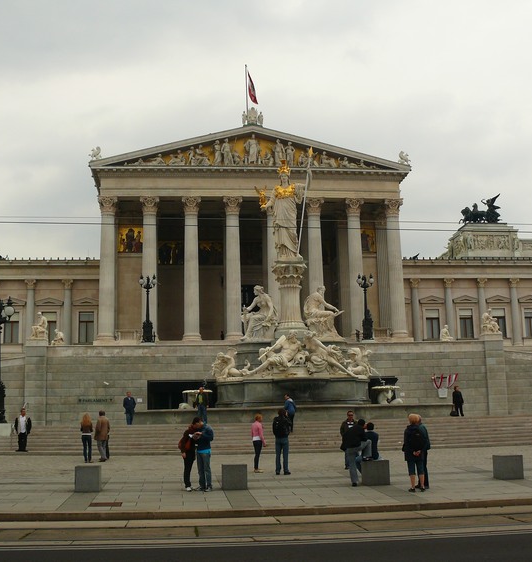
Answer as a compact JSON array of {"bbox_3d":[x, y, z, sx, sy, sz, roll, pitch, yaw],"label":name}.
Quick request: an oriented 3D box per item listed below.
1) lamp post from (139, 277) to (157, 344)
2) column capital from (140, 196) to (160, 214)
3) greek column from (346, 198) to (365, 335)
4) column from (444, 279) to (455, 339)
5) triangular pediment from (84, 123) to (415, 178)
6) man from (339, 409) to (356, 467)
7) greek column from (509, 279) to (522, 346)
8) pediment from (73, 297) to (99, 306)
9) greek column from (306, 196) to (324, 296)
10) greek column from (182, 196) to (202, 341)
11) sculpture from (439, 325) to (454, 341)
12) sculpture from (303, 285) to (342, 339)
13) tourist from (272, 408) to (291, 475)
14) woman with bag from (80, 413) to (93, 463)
[{"bbox_3d":[-9.501,2.212,61.349,1.400,5.617,1.400,0,-10,-6],"label":"lamp post"},{"bbox_3d":[-10.474,-6.820,68.422,1.620,1.645,1.620,0,-9,-6],"label":"column capital"},{"bbox_3d":[8.373,-1.251,69.511,1.620,13.019,1.620,0,-9,-6],"label":"greek column"},{"bbox_3d":[17.369,2.994,71.134,0.950,6.500,0.950,0,-10,-6],"label":"column"},{"bbox_3d":[-1.098,-10.612,61.646,25.800,3.900,2.500,0,-10,-6],"label":"triangular pediment"},{"bbox_3d":[2.498,4.814,22.956,0.560,1.740,0.400,1,-10,-10],"label":"man"},{"bbox_3d":[23.815,2.959,71.928,0.950,6.500,0.950,0,-10,-6],"label":"greek column"},{"bbox_3d":[-16.051,1.724,67.884,2.417,0.950,0.450,0,-10,-6],"label":"pediment"},{"bbox_3d":[4.536,-1.206,68.276,1.600,13.142,1.600,0,-10,-5],"label":"greek column"},{"bbox_3d":[-5.821,-0.952,59.637,1.550,11.512,1.550,0,-10,-6],"label":"greek column"},{"bbox_3d":[15.606,4.513,65.352,1.200,1.500,0.950,-2,-10,3],"label":"sculpture"},{"bbox_3d":[3.009,1.663,39.394,2.063,2.826,1.450,-1,-10,0],"label":"sculpture"},{"bbox_3d":[0.430,4.451,21.054,0.550,1.790,0.420,-3,-10,12],"label":"tourist"},{"bbox_3d":[-6.085,5.312,25.700,0.470,1.700,0.320,0,-10,-6],"label":"woman with bag"}]

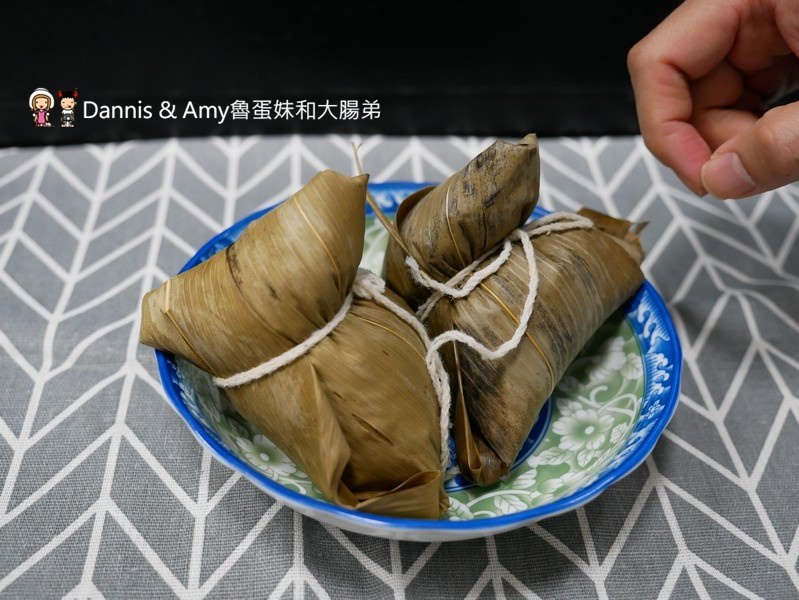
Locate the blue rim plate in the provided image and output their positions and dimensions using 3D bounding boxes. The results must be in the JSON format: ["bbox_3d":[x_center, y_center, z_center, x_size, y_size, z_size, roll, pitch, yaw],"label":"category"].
[{"bbox_3d":[0.006,0.021,0.299,0.168,0.041,0.168,2,38,-2],"label":"blue rim plate"}]

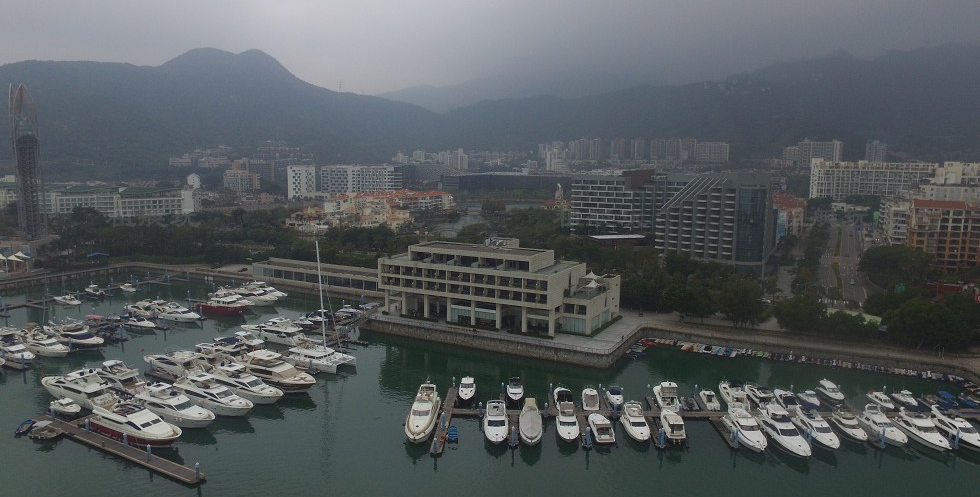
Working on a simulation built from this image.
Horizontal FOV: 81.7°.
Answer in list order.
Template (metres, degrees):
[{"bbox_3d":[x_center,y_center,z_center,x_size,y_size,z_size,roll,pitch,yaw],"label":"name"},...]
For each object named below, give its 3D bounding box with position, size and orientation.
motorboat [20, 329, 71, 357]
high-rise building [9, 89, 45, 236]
[{"bbox_3d":[-99.040,21.520,128.400,15.200,5.100,4.400,4,7,30],"label":"motorboat"},{"bbox_3d":[-246.180,-45.150,301.050,12.500,82.000,12.500,-6,11,-39],"label":"high-rise building"}]

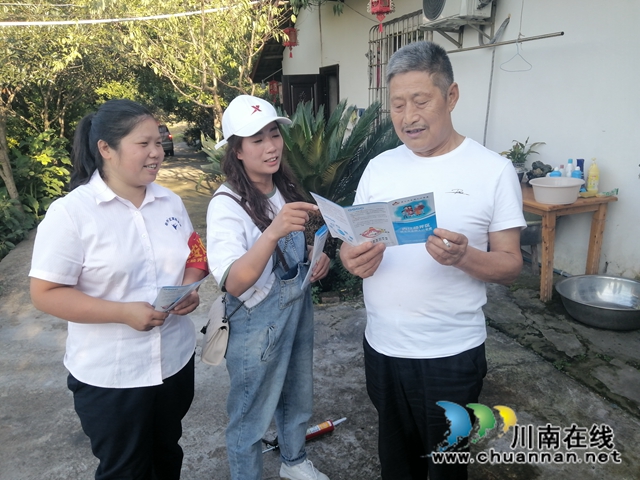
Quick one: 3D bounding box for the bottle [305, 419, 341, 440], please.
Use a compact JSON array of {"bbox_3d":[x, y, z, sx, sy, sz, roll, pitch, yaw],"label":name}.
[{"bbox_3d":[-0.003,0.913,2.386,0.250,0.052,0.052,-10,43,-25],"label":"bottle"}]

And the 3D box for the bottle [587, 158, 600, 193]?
[{"bbox_3d":[2.144,-0.484,3.884,0.087,0.285,0.065,7,18,28],"label":"bottle"}]

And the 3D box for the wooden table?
[{"bbox_3d":[1.768,-0.065,4.322,0.665,0.737,1.150,-8,17,-21],"label":"wooden table"}]

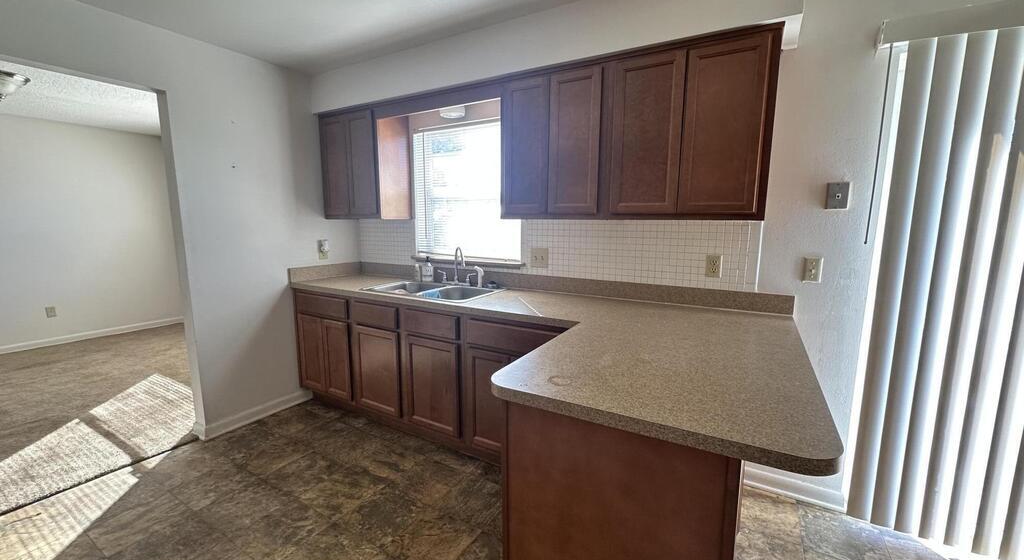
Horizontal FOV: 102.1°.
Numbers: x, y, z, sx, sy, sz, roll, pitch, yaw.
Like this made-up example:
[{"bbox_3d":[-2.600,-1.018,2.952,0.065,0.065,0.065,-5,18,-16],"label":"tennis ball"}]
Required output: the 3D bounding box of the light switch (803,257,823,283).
[{"bbox_3d":[1.388,-0.044,1.912,0.072,0.116,0.010,5,9,30],"label":"light switch"}]

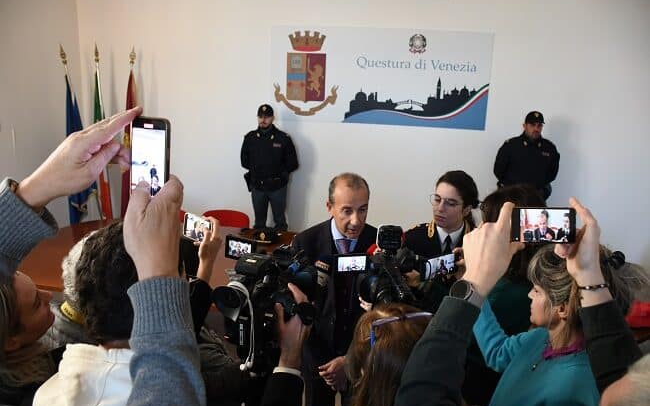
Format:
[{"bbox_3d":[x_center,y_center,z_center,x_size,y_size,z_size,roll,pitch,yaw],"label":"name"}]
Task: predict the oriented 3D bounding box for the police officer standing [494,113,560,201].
[{"bbox_3d":[1.939,0.040,4.779,0.590,1.830,0.360,3,12,4],"label":"police officer standing"}]

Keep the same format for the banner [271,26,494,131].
[{"bbox_3d":[0.572,-1.308,5.098,2.267,0.973,0.020,3,12,4],"label":"banner"}]

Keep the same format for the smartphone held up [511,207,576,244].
[{"bbox_3d":[0.441,0.046,0.980,0.147,0.072,0.009,-1,-2,-14],"label":"smartphone held up"}]

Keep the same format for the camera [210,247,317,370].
[{"bbox_3d":[-0.144,0.253,1.200,0.165,0.200,0.320,4,14,10],"label":"camera"}]

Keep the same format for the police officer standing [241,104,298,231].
[{"bbox_3d":[-0.580,-0.091,5.091,0.560,1.820,0.360,3,12,4],"label":"police officer standing"}]

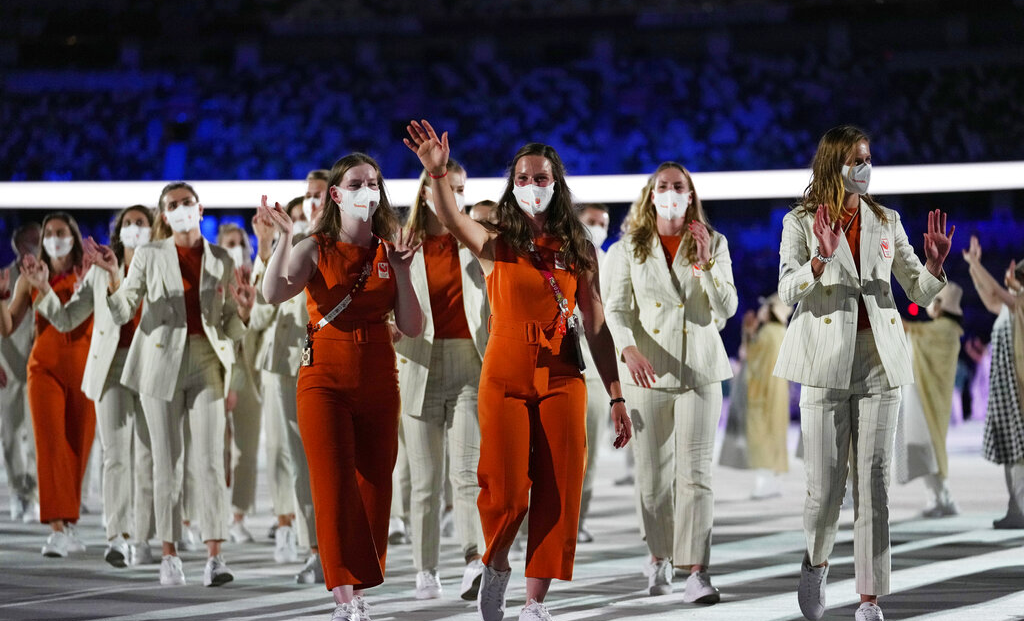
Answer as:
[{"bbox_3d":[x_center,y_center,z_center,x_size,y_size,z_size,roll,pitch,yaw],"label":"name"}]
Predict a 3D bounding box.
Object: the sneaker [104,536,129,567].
[{"bbox_3d":[-1.929,1.169,17.250,0.105,0.120,0.280,0,-17,6],"label":"sneaker"}]

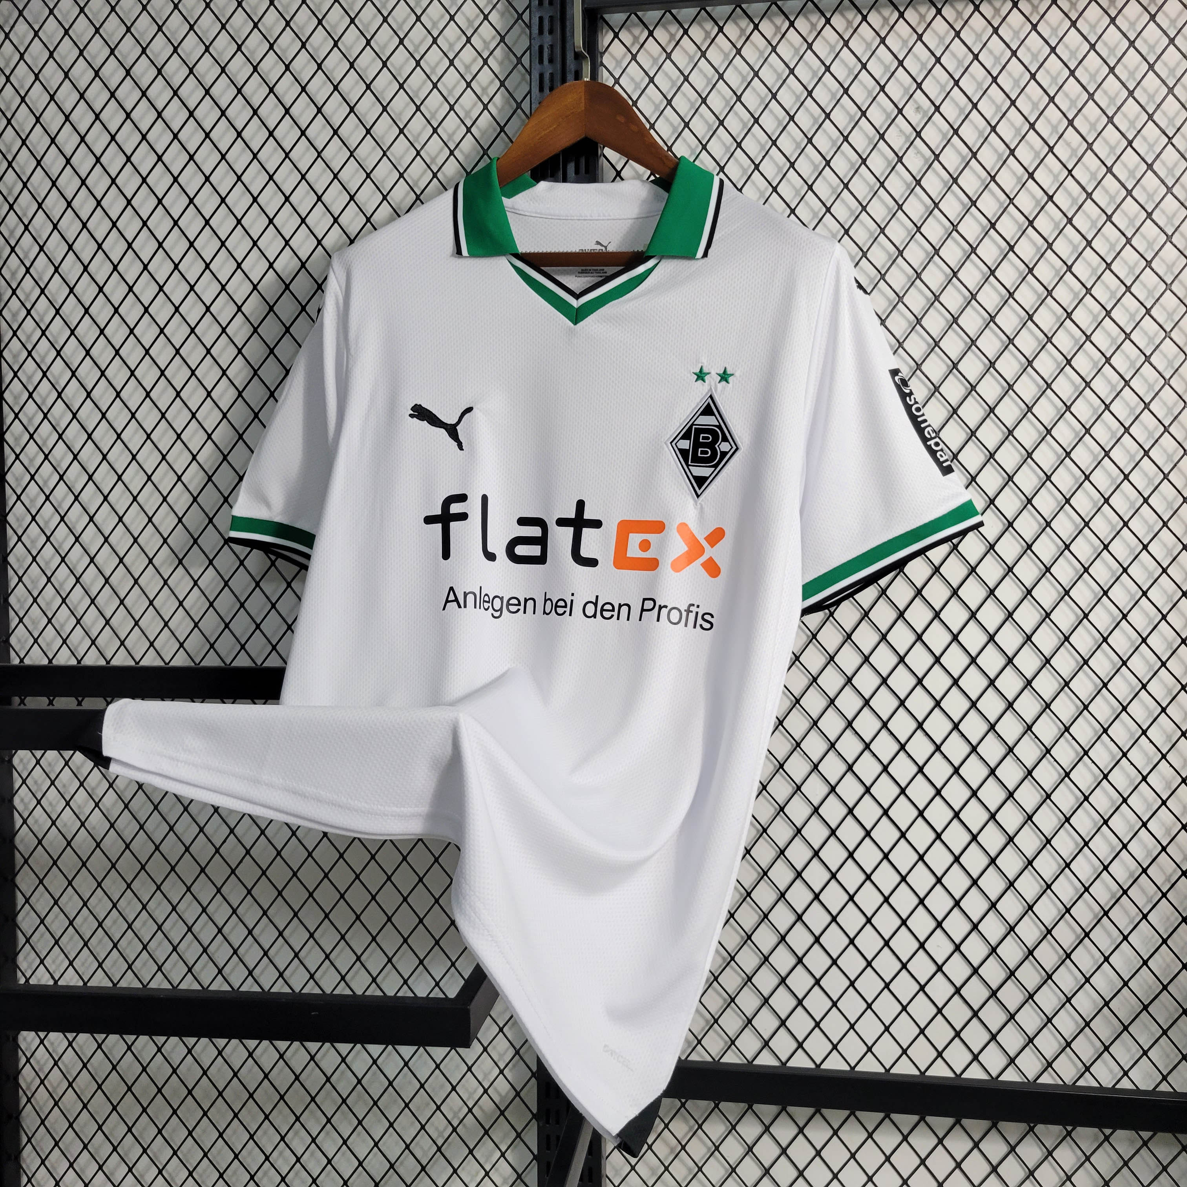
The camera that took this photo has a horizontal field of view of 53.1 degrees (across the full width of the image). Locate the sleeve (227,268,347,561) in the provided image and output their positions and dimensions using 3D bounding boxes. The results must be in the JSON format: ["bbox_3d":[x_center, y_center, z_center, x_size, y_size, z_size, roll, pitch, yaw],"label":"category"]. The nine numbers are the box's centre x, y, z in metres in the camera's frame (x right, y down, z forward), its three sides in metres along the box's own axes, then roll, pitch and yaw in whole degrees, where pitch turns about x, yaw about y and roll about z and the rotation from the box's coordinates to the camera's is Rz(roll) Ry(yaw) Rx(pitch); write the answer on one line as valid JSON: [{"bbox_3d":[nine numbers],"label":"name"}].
[{"bbox_3d":[-0.257,-0.148,1.005,0.115,0.262,0.125,0,1,7],"label":"sleeve"}]

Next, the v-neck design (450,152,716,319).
[{"bbox_3d":[-0.005,-0.284,0.965,0.220,0.140,0.090,0,1,7],"label":"v-neck design"}]

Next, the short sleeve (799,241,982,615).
[{"bbox_3d":[0.236,-0.131,0.950,0.150,0.292,0.120,0,1,7],"label":"short sleeve"}]

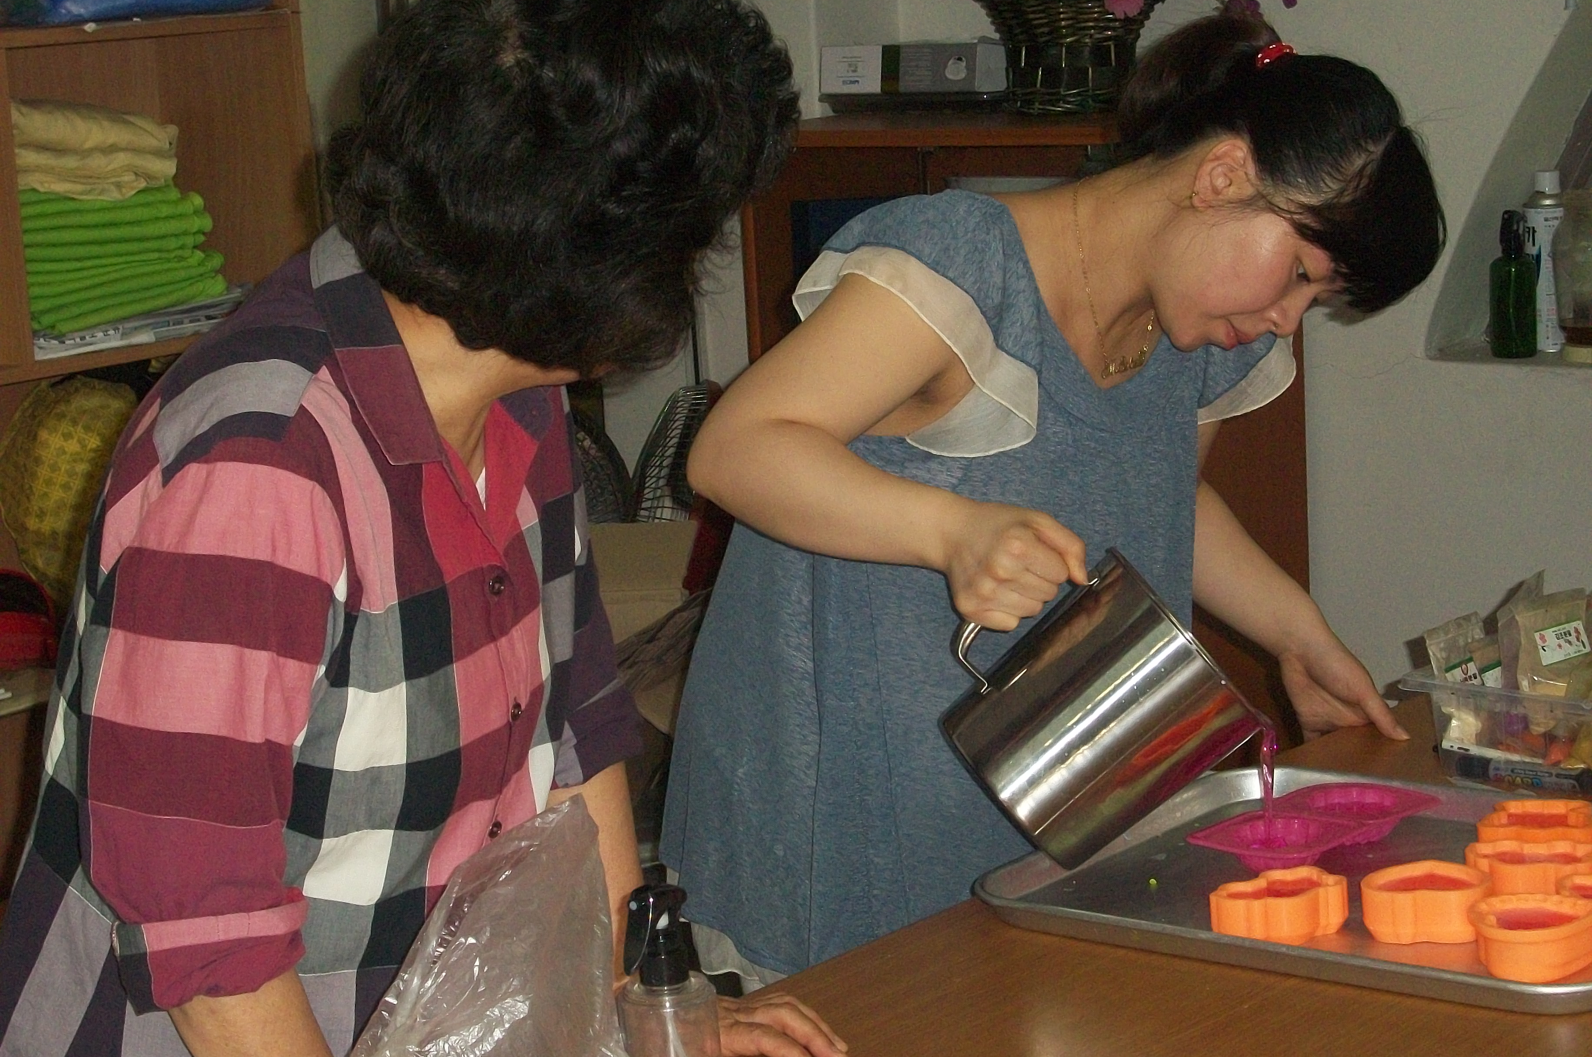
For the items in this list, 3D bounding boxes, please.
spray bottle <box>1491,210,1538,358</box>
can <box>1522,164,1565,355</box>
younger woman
[{"bbox_3d":[0.867,-0.297,3.780,0.057,0.177,0.055,-13,14,-43],"label":"spray bottle"},{"bbox_3d":[0.920,-0.331,3.850,0.051,0.223,0.051,5,13,36],"label":"can"},{"bbox_3d":[0.234,0.276,2.470,0.600,1.360,0.680,6,13,41],"label":"younger woman"}]

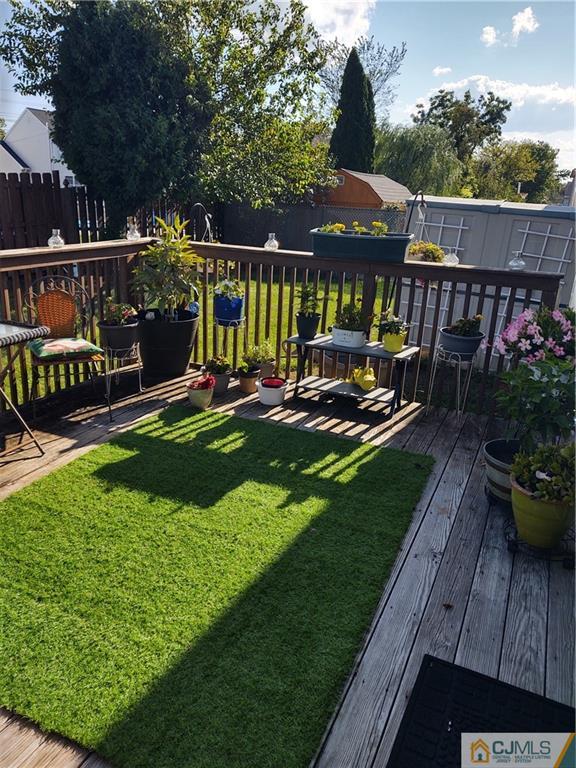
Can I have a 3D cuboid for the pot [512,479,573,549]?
[{"bbox_3d":[1.134,0.572,2.671,0.312,0.268,0.312,3,18,-1],"label":"pot"}]

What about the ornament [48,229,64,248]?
[{"bbox_3d":[-1.615,-1.013,4.178,0.104,0.124,0.104,10,19,22],"label":"ornament"}]

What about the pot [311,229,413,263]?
[{"bbox_3d":[0.546,-1.026,4.452,0.725,0.187,0.280,8,19,15],"label":"pot"}]

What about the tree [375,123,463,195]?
[{"bbox_3d":[9.589,-16.209,46.342,6.941,7.415,6.941,6,18,10],"label":"tree"}]

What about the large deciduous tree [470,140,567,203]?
[{"bbox_3d":[17.361,-15.409,46.543,7.297,6.530,7.297,9,19,18],"label":"large deciduous tree"}]

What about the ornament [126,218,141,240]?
[{"bbox_3d":[-1.275,-1.278,4.958,0.106,0.177,0.106,3,18,-1],"label":"ornament"}]

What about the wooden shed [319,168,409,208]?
[{"bbox_3d":[2.520,-5.789,20.701,2.749,2.877,4.500,11,20,23],"label":"wooden shed"}]

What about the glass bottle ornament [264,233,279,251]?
[{"bbox_3d":[-0.128,-1.124,4.746,0.106,0.128,0.106,3,18,-1],"label":"glass bottle ornament"}]

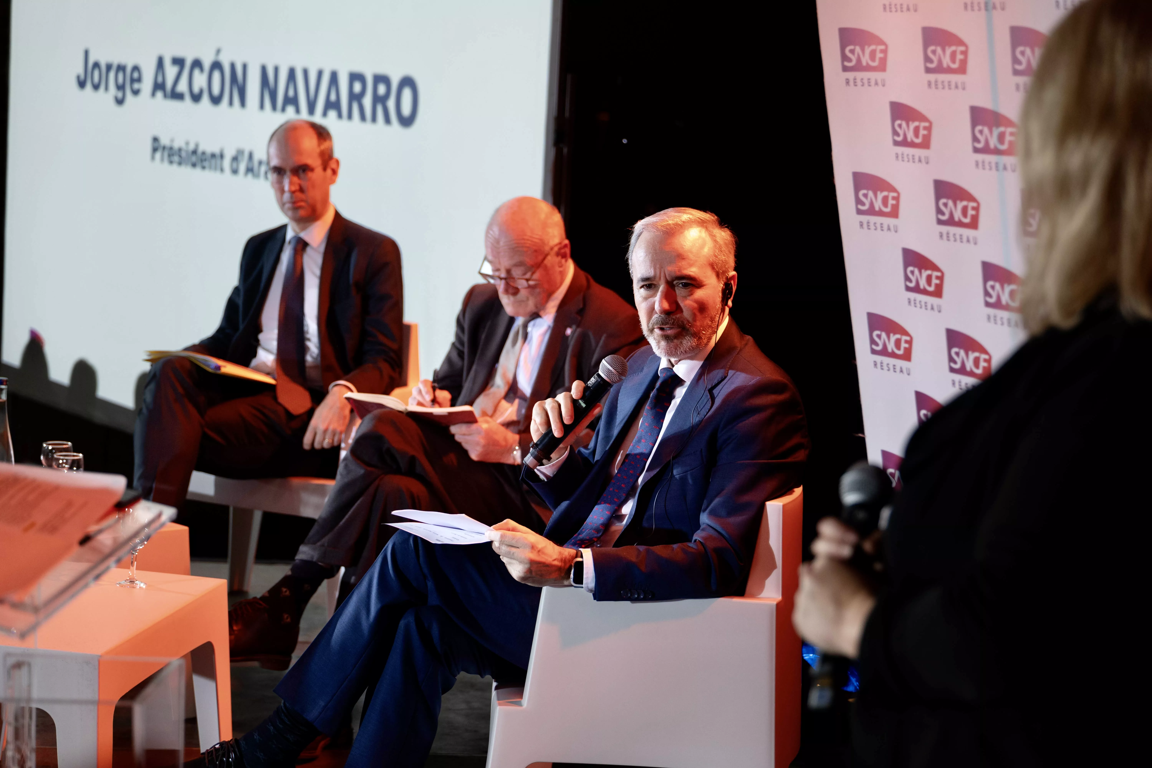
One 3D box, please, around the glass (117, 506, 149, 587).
[{"bbox_3d":[-0.866,0.321,5.136,0.066,0.149,0.066,3,9,0],"label":"glass"}]

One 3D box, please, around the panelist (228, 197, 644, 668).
[{"bbox_3d":[-0.228,0.192,5.525,0.930,1.180,0.580,-4,12,-39],"label":"panelist"}]

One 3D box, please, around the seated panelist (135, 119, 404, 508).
[{"bbox_3d":[-0.749,0.005,6.342,0.570,1.240,0.790,8,10,27],"label":"seated panelist"}]

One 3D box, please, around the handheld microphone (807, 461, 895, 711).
[{"bbox_3d":[0.280,0.211,2.750,0.052,0.260,0.052,7,12,-17],"label":"handheld microphone"}]

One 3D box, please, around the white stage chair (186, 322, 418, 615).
[{"bbox_3d":[-0.706,0.223,6.506,0.580,0.770,0.550,6,10,20],"label":"white stage chair"}]

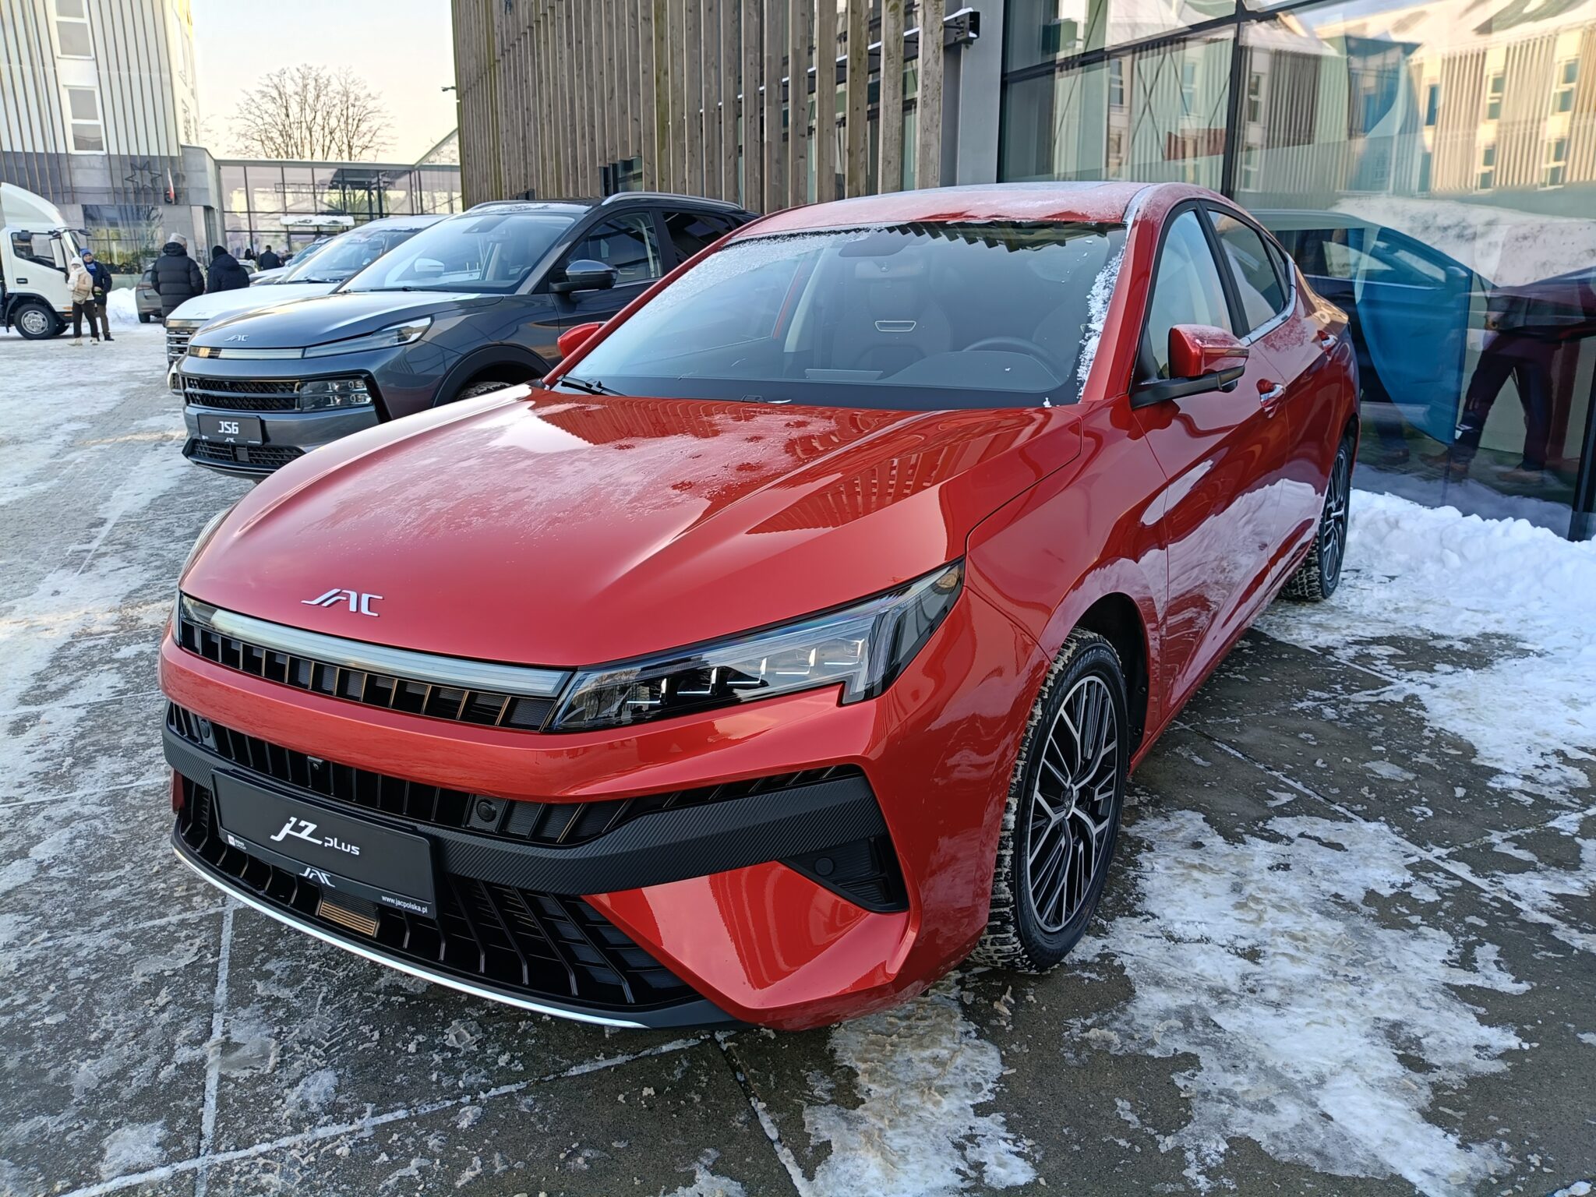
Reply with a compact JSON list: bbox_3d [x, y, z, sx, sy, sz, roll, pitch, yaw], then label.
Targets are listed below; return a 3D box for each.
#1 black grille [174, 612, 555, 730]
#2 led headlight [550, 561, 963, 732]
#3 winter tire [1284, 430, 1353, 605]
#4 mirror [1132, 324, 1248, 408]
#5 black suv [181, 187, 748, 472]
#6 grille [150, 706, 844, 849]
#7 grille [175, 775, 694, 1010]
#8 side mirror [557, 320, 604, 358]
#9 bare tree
[{"bbox_3d":[-0.717,0.110,1.882,0.900,0.085,0.090,8,18,32],"label":"black grille"},{"bbox_3d":[-0.053,0.069,1.702,0.430,0.190,0.450,8,18,32],"label":"led headlight"},{"bbox_3d":[1.898,-0.320,4.500,0.225,0.650,0.650,8,18,32],"label":"winter tire"},{"bbox_3d":[0.858,-0.503,2.558,0.220,0.175,0.180,8,18,32],"label":"mirror"},{"bbox_3d":[-1.583,-1.723,7.768,1.880,1.700,4.605,8,17,32],"label":"black suv"},{"bbox_3d":[-0.679,0.232,1.969,1.600,0.150,0.270,8,18,32],"label":"grille"},{"bbox_3d":[-0.715,0.435,1.956,1.240,0.200,0.200,8,18,32],"label":"grille"},{"bbox_3d":[-0.663,-0.719,3.524,0.220,0.170,0.180,8,18,32],"label":"side mirror"},{"bbox_3d":[-24.433,-20.564,60.000,7.800,12.300,7.800,0,15,0],"label":"bare tree"}]

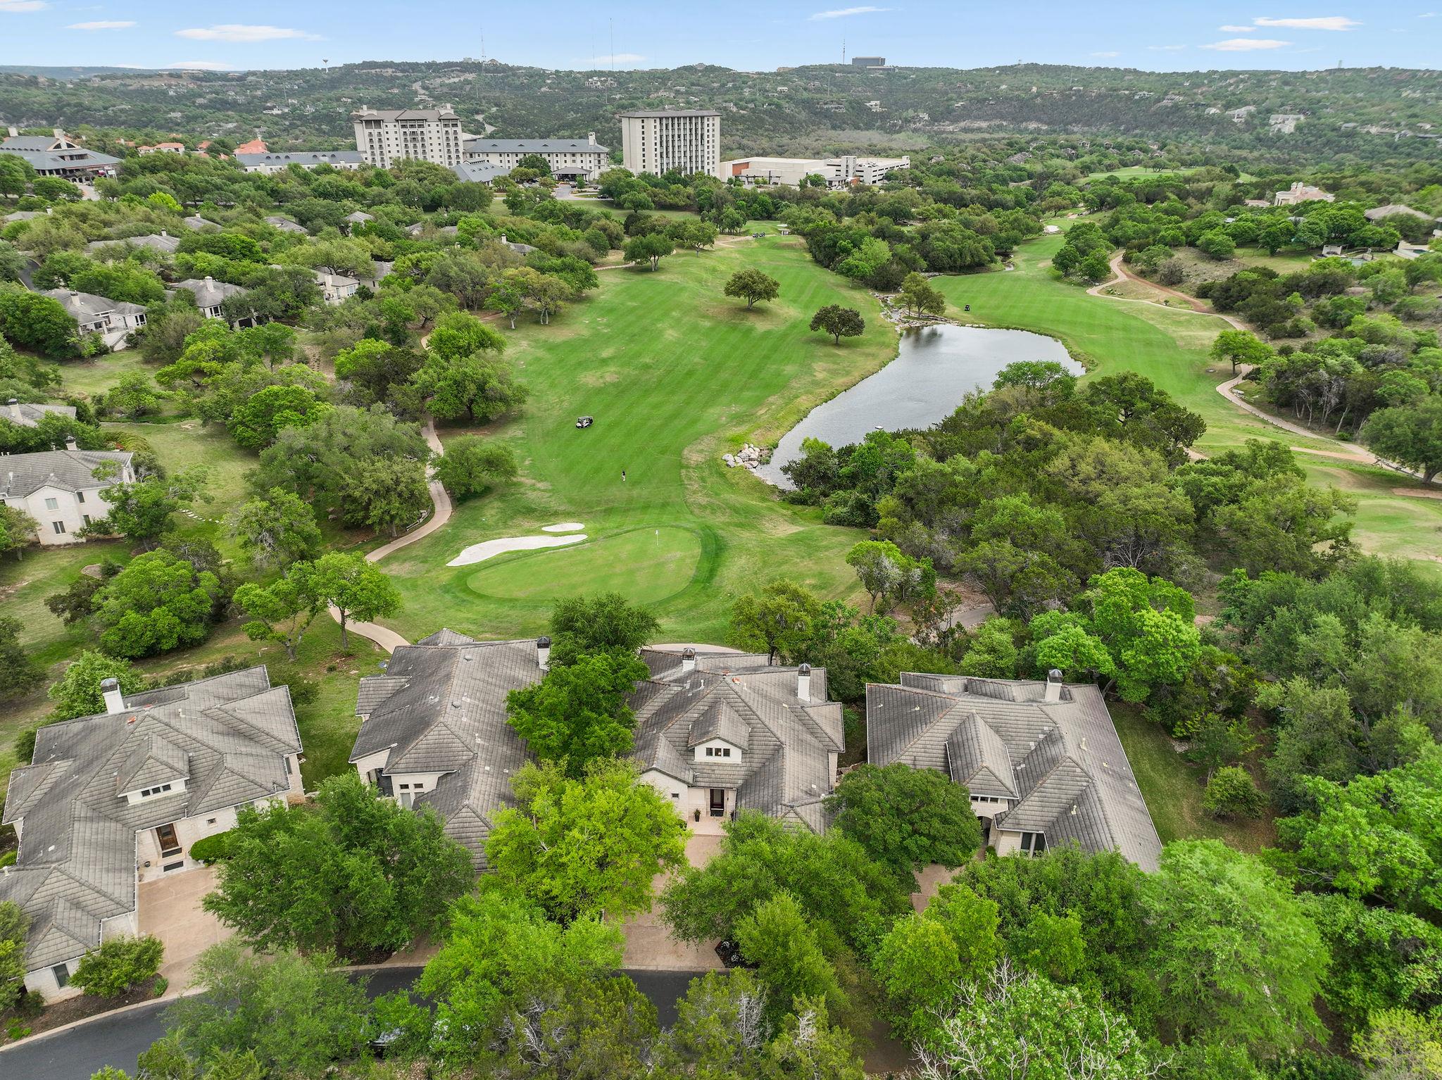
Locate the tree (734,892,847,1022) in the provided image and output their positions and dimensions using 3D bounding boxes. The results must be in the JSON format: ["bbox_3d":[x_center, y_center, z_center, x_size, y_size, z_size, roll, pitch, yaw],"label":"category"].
[{"bbox_3d":[4.200,25.017,60.598,6.800,8.900,6.800,0,25,0],"label":"tree"}]

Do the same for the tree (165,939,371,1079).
[{"bbox_3d":[-24.000,26.590,53.470,10.000,7.000,9.500,0,24,0],"label":"tree"}]

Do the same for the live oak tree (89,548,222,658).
[{"bbox_3d":[-54.800,6.536,97.667,10.800,10.500,11.000,0,25,0],"label":"live oak tree"}]

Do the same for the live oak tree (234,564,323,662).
[{"bbox_3d":[-42.600,7.753,96.576,8.200,9.800,8.000,0,25,0],"label":"live oak tree"}]

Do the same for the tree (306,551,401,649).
[{"bbox_3d":[-35.850,6.520,96.460,8.600,9.800,8.400,0,24,0],"label":"tree"}]

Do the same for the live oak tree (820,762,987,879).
[{"bbox_3d":[12.750,19.770,69.800,11.200,6.400,11.000,0,24,0],"label":"live oak tree"}]

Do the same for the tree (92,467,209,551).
[{"bbox_3d":[-66.500,-3.247,117.383,12.000,9.800,11.500,0,25,0],"label":"tree"}]

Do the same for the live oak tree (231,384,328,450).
[{"bbox_3d":[-65.870,-17.870,149.730,14.000,9.700,13.000,0,24,0],"label":"live oak tree"}]

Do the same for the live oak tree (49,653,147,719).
[{"bbox_3d":[-55.000,13.302,88.341,7.500,6.600,7.300,0,25,0],"label":"live oak tree"}]

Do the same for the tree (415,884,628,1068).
[{"bbox_3d":[-10.880,24.850,55.710,11.200,8.500,10.400,0,24,0],"label":"tree"}]

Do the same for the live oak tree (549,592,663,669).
[{"bbox_3d":[-10.900,9.785,92.997,10.400,9.500,10.000,0,25,0],"label":"live oak tree"}]

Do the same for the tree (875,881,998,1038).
[{"bbox_3d":[12.220,24.130,57.070,7.100,9.000,7.000,0,24,0],"label":"tree"}]

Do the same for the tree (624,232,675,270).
[{"bbox_3d":[-20.300,-81.080,283.013,14.700,10.800,13.500,0,25,0],"label":"tree"}]

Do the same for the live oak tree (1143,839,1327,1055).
[{"bbox_3d":[28.630,23.090,55.990,9.400,12.000,9.600,0,24,0],"label":"live oak tree"}]

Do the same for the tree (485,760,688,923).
[{"bbox_3d":[-8.900,20.963,66.659,13.200,11.200,12.300,0,25,0],"label":"tree"}]

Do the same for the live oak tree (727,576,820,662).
[{"bbox_3d":[5.200,8.455,96.128,9.200,9.300,9.000,0,25,0],"label":"live oak tree"}]

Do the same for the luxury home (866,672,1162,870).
[{"bbox_3d":[22.000,17.312,78.188,20.700,8.000,28.000,3,25,6],"label":"luxury home"}]

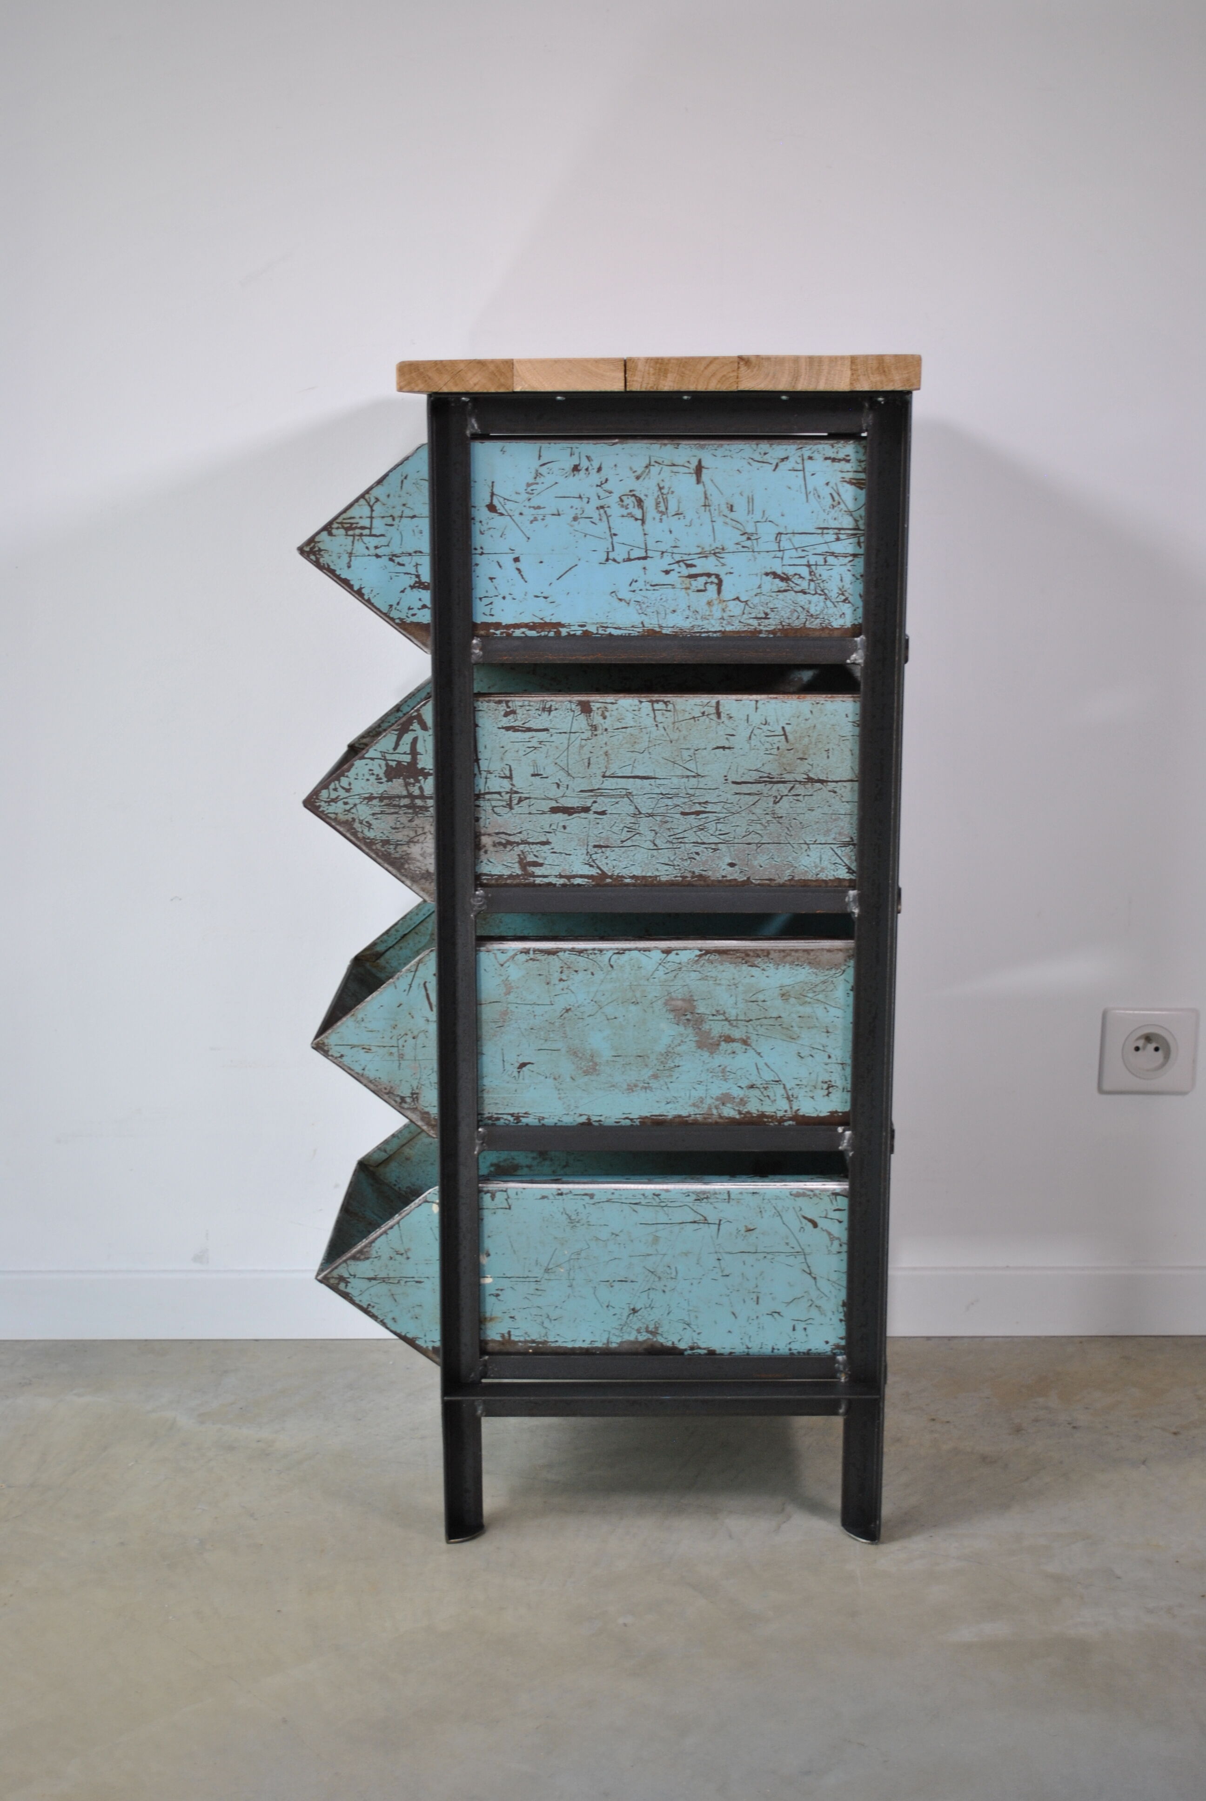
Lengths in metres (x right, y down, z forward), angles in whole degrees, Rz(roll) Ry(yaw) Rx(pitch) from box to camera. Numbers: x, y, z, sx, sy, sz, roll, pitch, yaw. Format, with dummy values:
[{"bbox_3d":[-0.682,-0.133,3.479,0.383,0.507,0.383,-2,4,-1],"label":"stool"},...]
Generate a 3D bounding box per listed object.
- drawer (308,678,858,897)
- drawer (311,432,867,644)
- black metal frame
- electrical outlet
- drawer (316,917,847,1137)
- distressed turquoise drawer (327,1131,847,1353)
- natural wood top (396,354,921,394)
[{"bbox_3d":[-0.005,-0.107,1.855,0.443,0.158,0.288,0,12,0],"label":"drawer"},{"bbox_3d":[-0.005,-0.293,1.815,0.443,0.157,0.288,0,12,0],"label":"drawer"},{"bbox_3d":[0.050,0.039,1.889,0.350,0.904,0.350,0,12,0],"label":"black metal frame"},{"bbox_3d":[0.521,0.144,2.151,0.092,0.084,0.011,0,12,0],"label":"electrical outlet"},{"bbox_3d":[-0.005,0.080,1.895,0.443,0.156,0.288,0,12,0],"label":"drawer"},{"bbox_3d":[-0.005,0.269,1.937,0.443,0.155,0.288,0,12,0],"label":"distressed turquoise drawer"},{"bbox_3d":[0.041,-0.415,1.791,0.374,0.026,0.365,0,12,0],"label":"natural wood top"}]

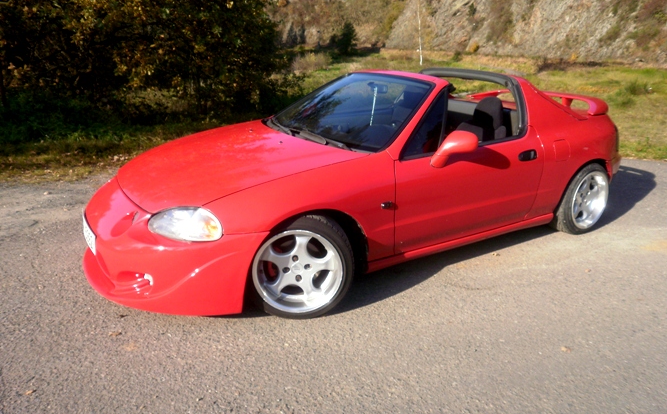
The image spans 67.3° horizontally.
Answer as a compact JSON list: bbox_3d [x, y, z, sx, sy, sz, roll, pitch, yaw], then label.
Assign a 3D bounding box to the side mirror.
[{"bbox_3d":[0.666,-0.317,2.756,0.170,0.160,0.190,-11,22,-31],"label":"side mirror"}]

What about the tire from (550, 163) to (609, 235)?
[{"bbox_3d":[1.849,-0.075,3.784,0.564,0.564,0.200,-11,22,-31],"label":"tire"}]

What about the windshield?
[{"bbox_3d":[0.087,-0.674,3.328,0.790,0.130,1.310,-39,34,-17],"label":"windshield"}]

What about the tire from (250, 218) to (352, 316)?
[{"bbox_3d":[-0.173,0.296,2.604,0.564,0.564,0.200,0,19,-4],"label":"tire"}]

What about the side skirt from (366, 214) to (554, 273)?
[{"bbox_3d":[0.855,0.191,3.181,1.640,0.090,0.120,-11,22,-31],"label":"side skirt"}]

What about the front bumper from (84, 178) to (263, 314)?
[{"bbox_3d":[-1.057,0.114,2.830,0.700,0.460,1.680,-11,22,-31],"label":"front bumper"}]

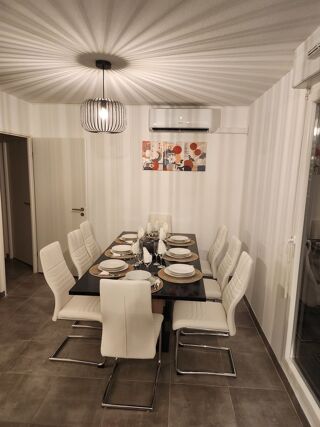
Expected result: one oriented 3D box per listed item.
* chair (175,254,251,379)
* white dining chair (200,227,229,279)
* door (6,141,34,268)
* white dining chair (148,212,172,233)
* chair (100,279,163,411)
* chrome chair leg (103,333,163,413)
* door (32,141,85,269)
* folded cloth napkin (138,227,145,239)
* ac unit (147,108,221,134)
[{"bbox_3d":[0.422,0.815,2.529,0.590,0.975,0.420,2,9,3],"label":"chair"},{"bbox_3d":[0.467,0.639,3.624,0.590,0.975,0.420,2,9,3],"label":"white dining chair"},{"bbox_3d":[-2.301,-0.159,4.885,0.750,2.030,0.045,9,12,39],"label":"door"},{"bbox_3d":[-0.026,0.547,4.021,0.431,0.993,0.592,2,10,4],"label":"white dining chair"},{"bbox_3d":[-0.205,0.859,2.251,0.431,0.993,0.592,2,10,4],"label":"chair"},{"bbox_3d":[-0.208,1.138,2.310,0.381,0.421,0.511,2,10,4],"label":"chrome chair leg"},{"bbox_3d":[-1.458,-0.073,4.361,0.814,2.036,0.040,3,10,12],"label":"door"},{"bbox_3d":[-0.210,0.218,3.295,0.070,0.140,0.055,2,9,3],"label":"folded cloth napkin"},{"bbox_3d":[0.328,-1.245,3.991,0.930,0.300,0.210,2,9,3],"label":"ac unit"}]

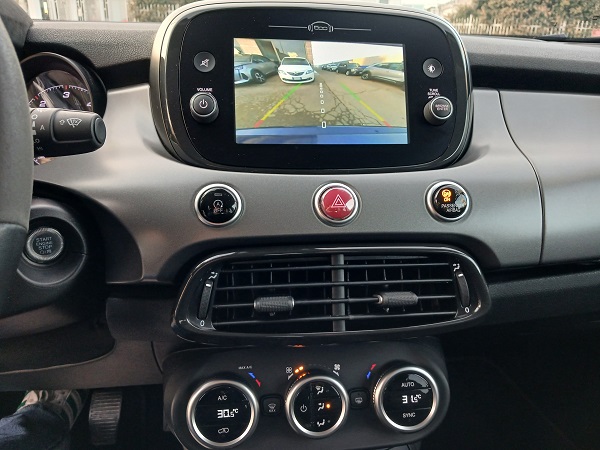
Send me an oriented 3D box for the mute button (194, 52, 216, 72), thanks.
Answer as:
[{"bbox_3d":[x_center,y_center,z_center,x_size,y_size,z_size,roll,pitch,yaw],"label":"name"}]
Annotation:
[{"bbox_3d":[-0.081,-0.138,0.397,0.018,0.018,0.005,-1,-3,-9],"label":"mute button"}]

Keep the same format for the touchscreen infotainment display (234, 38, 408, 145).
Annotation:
[{"bbox_3d":[0.019,-0.116,0.415,0.154,0.093,0.010,-1,-3,-9],"label":"touchscreen infotainment display"}]

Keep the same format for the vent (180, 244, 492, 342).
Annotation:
[{"bbox_3d":[0.027,0.055,0.384,0.252,0.072,0.040,-1,-1,-9],"label":"vent"}]

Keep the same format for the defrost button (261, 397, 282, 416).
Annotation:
[{"bbox_3d":[-0.027,0.174,0.449,0.018,0.020,0.006,-1,6,-9],"label":"defrost button"}]

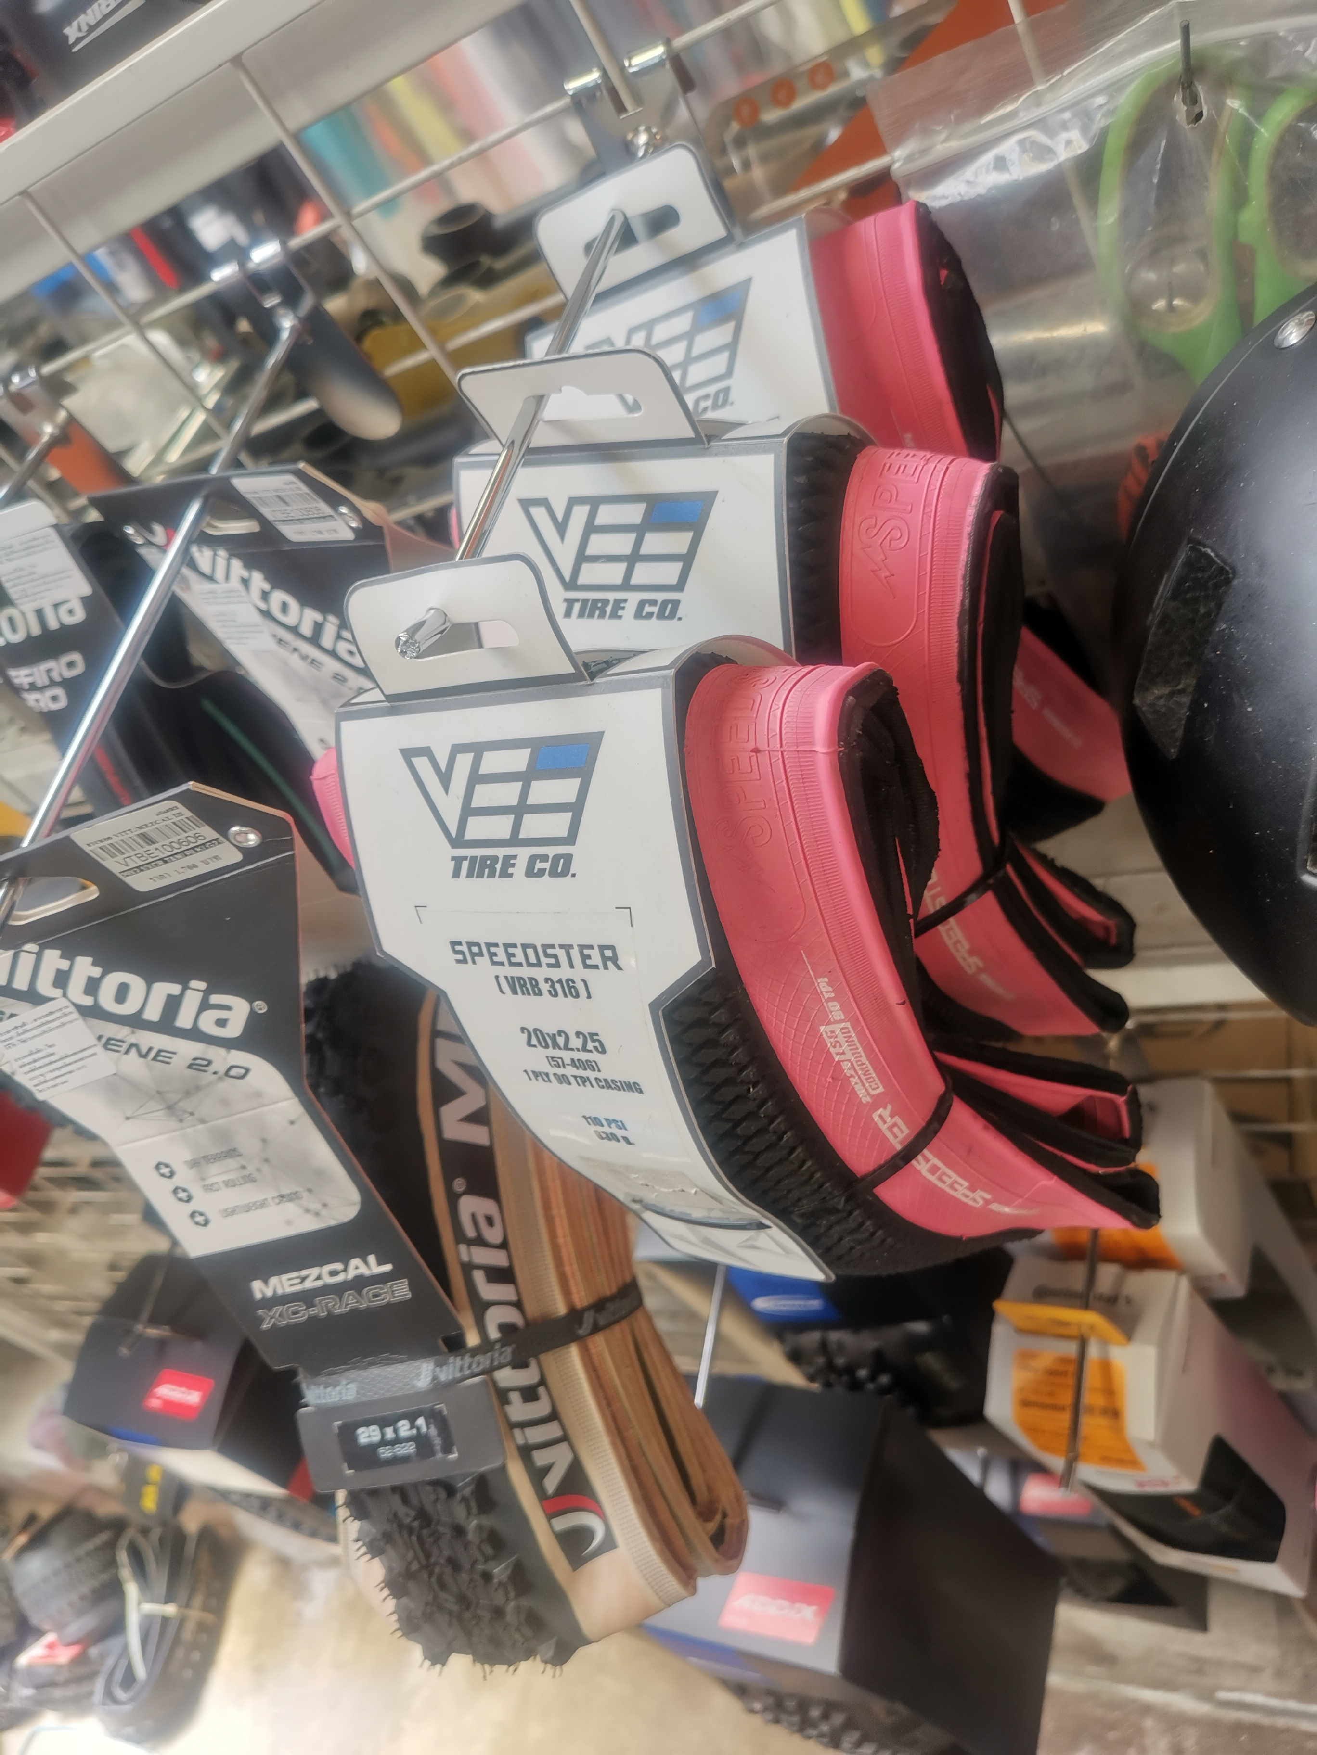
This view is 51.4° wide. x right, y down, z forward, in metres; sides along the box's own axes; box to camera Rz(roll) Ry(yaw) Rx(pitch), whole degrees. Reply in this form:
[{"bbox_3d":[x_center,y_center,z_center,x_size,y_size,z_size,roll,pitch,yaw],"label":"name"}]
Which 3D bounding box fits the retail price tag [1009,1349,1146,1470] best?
[{"bbox_3d":[0.230,0.301,0.755,0.061,0.069,0.025,-7,20,34],"label":"retail price tag"}]

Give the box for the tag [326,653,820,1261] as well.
[{"bbox_3d":[-0.007,0.031,0.324,0.093,0.169,0.063,0,20,34],"label":"tag"}]

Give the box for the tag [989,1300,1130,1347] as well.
[{"bbox_3d":[0.218,0.242,0.743,0.060,0.045,0.003,-7,51,34],"label":"tag"}]

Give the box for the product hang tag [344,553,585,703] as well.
[{"bbox_3d":[-0.040,-0.051,0.281,0.055,0.029,0.005,0,32,34],"label":"product hang tag"}]

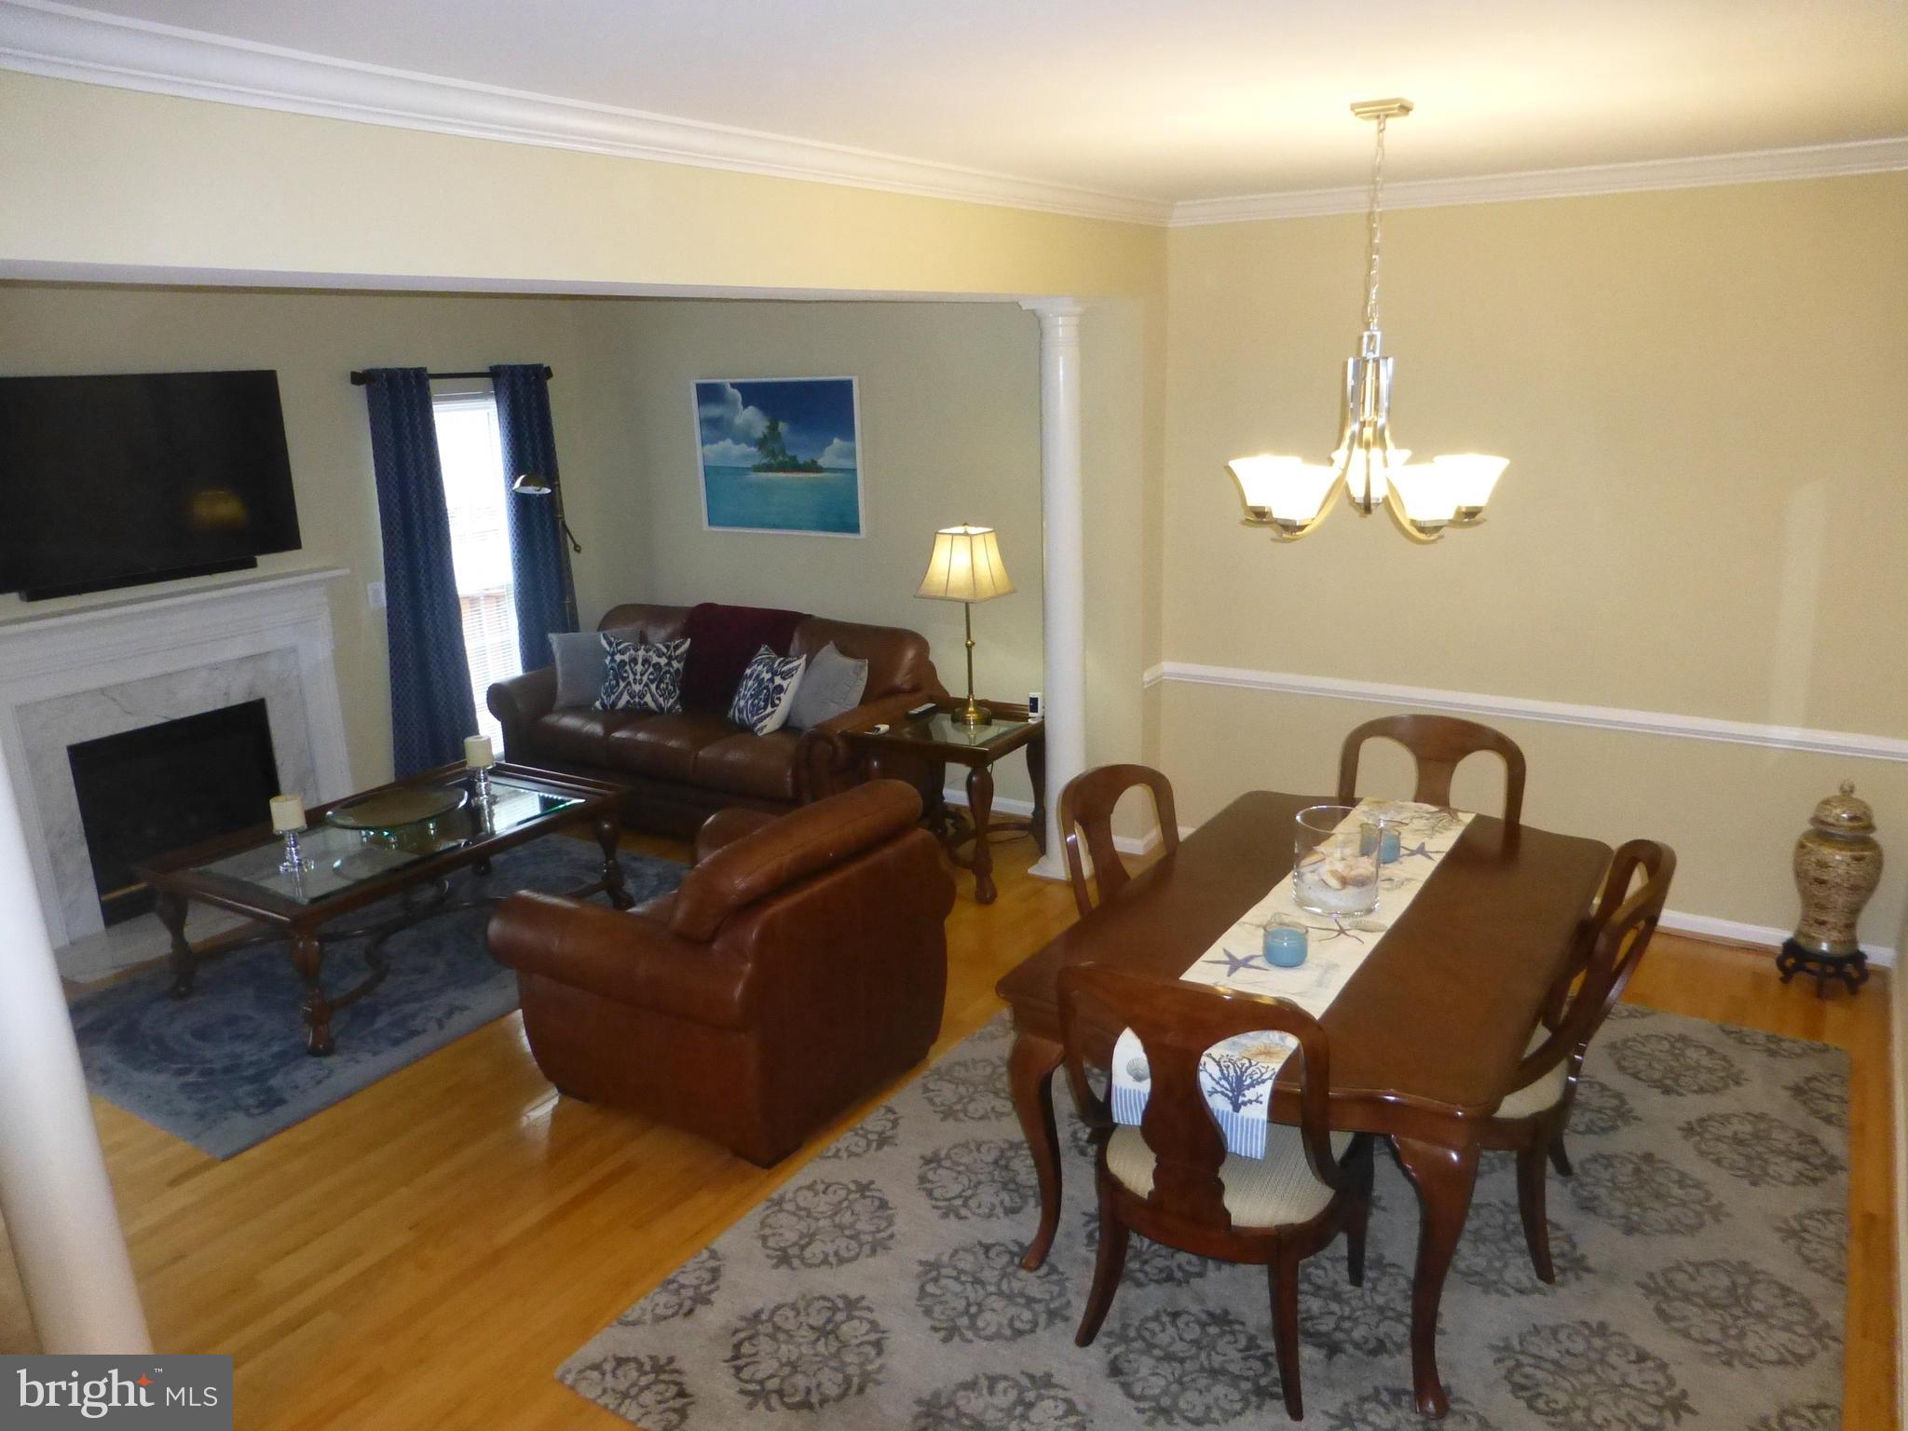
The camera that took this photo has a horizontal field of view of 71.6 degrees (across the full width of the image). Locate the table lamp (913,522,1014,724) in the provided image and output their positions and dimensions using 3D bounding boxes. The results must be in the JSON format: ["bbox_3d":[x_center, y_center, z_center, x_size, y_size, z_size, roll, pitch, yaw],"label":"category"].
[{"bbox_3d":[0.066,-0.390,5.713,0.295,0.850,0.295,8,18,33],"label":"table lamp"}]

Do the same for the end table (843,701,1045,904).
[{"bbox_3d":[-0.003,0.333,5.768,0.690,0.655,0.660,7,18,28],"label":"end table"}]

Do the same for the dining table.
[{"bbox_3d":[1.017,0.868,3.525,1.080,0.755,1.670,8,18,33],"label":"dining table"}]

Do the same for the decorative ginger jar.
[{"bbox_3d":[2.956,0.497,4.415,0.255,0.585,0.255,8,18,33],"label":"decorative ginger jar"}]

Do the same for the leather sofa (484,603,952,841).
[{"bbox_3d":[-1.186,0.009,6.574,2.340,0.930,0.940,8,18,33],"label":"leather sofa"}]

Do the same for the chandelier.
[{"bbox_3d":[1.024,-0.972,3.258,0.680,1.010,0.670,8,18,33],"label":"chandelier"}]

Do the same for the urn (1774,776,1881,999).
[{"bbox_3d":[2.994,0.569,4.484,0.270,0.720,0.270,8,18,33],"label":"urn"}]

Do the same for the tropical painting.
[{"bbox_3d":[-0.901,-1.299,6.674,1.085,0.772,0.035,8,18,33],"label":"tropical painting"}]

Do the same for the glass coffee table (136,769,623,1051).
[{"bbox_3d":[-2.105,0.670,5.107,0.965,0.500,1.430,8,18,31],"label":"glass coffee table"}]

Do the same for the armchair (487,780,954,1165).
[{"bbox_3d":[-0.701,0.704,4.096,1.020,0.880,1.020,8,18,33],"label":"armchair"}]

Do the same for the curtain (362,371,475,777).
[{"bbox_3d":[-2.652,-0.618,6.593,0.120,2.150,0.490,8,18,33],"label":"curtain"}]

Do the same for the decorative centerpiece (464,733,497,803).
[{"bbox_3d":[-1.915,0.219,5.352,0.105,0.250,0.105,8,18,33],"label":"decorative centerpiece"}]

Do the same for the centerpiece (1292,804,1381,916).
[{"bbox_3d":[0.993,0.374,3.426,0.219,0.222,0.219,8,18,33],"label":"centerpiece"}]

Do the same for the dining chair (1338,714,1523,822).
[{"bbox_3d":[1.410,0.552,4.133,0.560,1.010,0.580,7,18,31],"label":"dining chair"}]

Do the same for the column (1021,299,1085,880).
[{"bbox_3d":[0.467,-0.475,5.433,0.270,2.360,0.270,8,18,33],"label":"column"}]

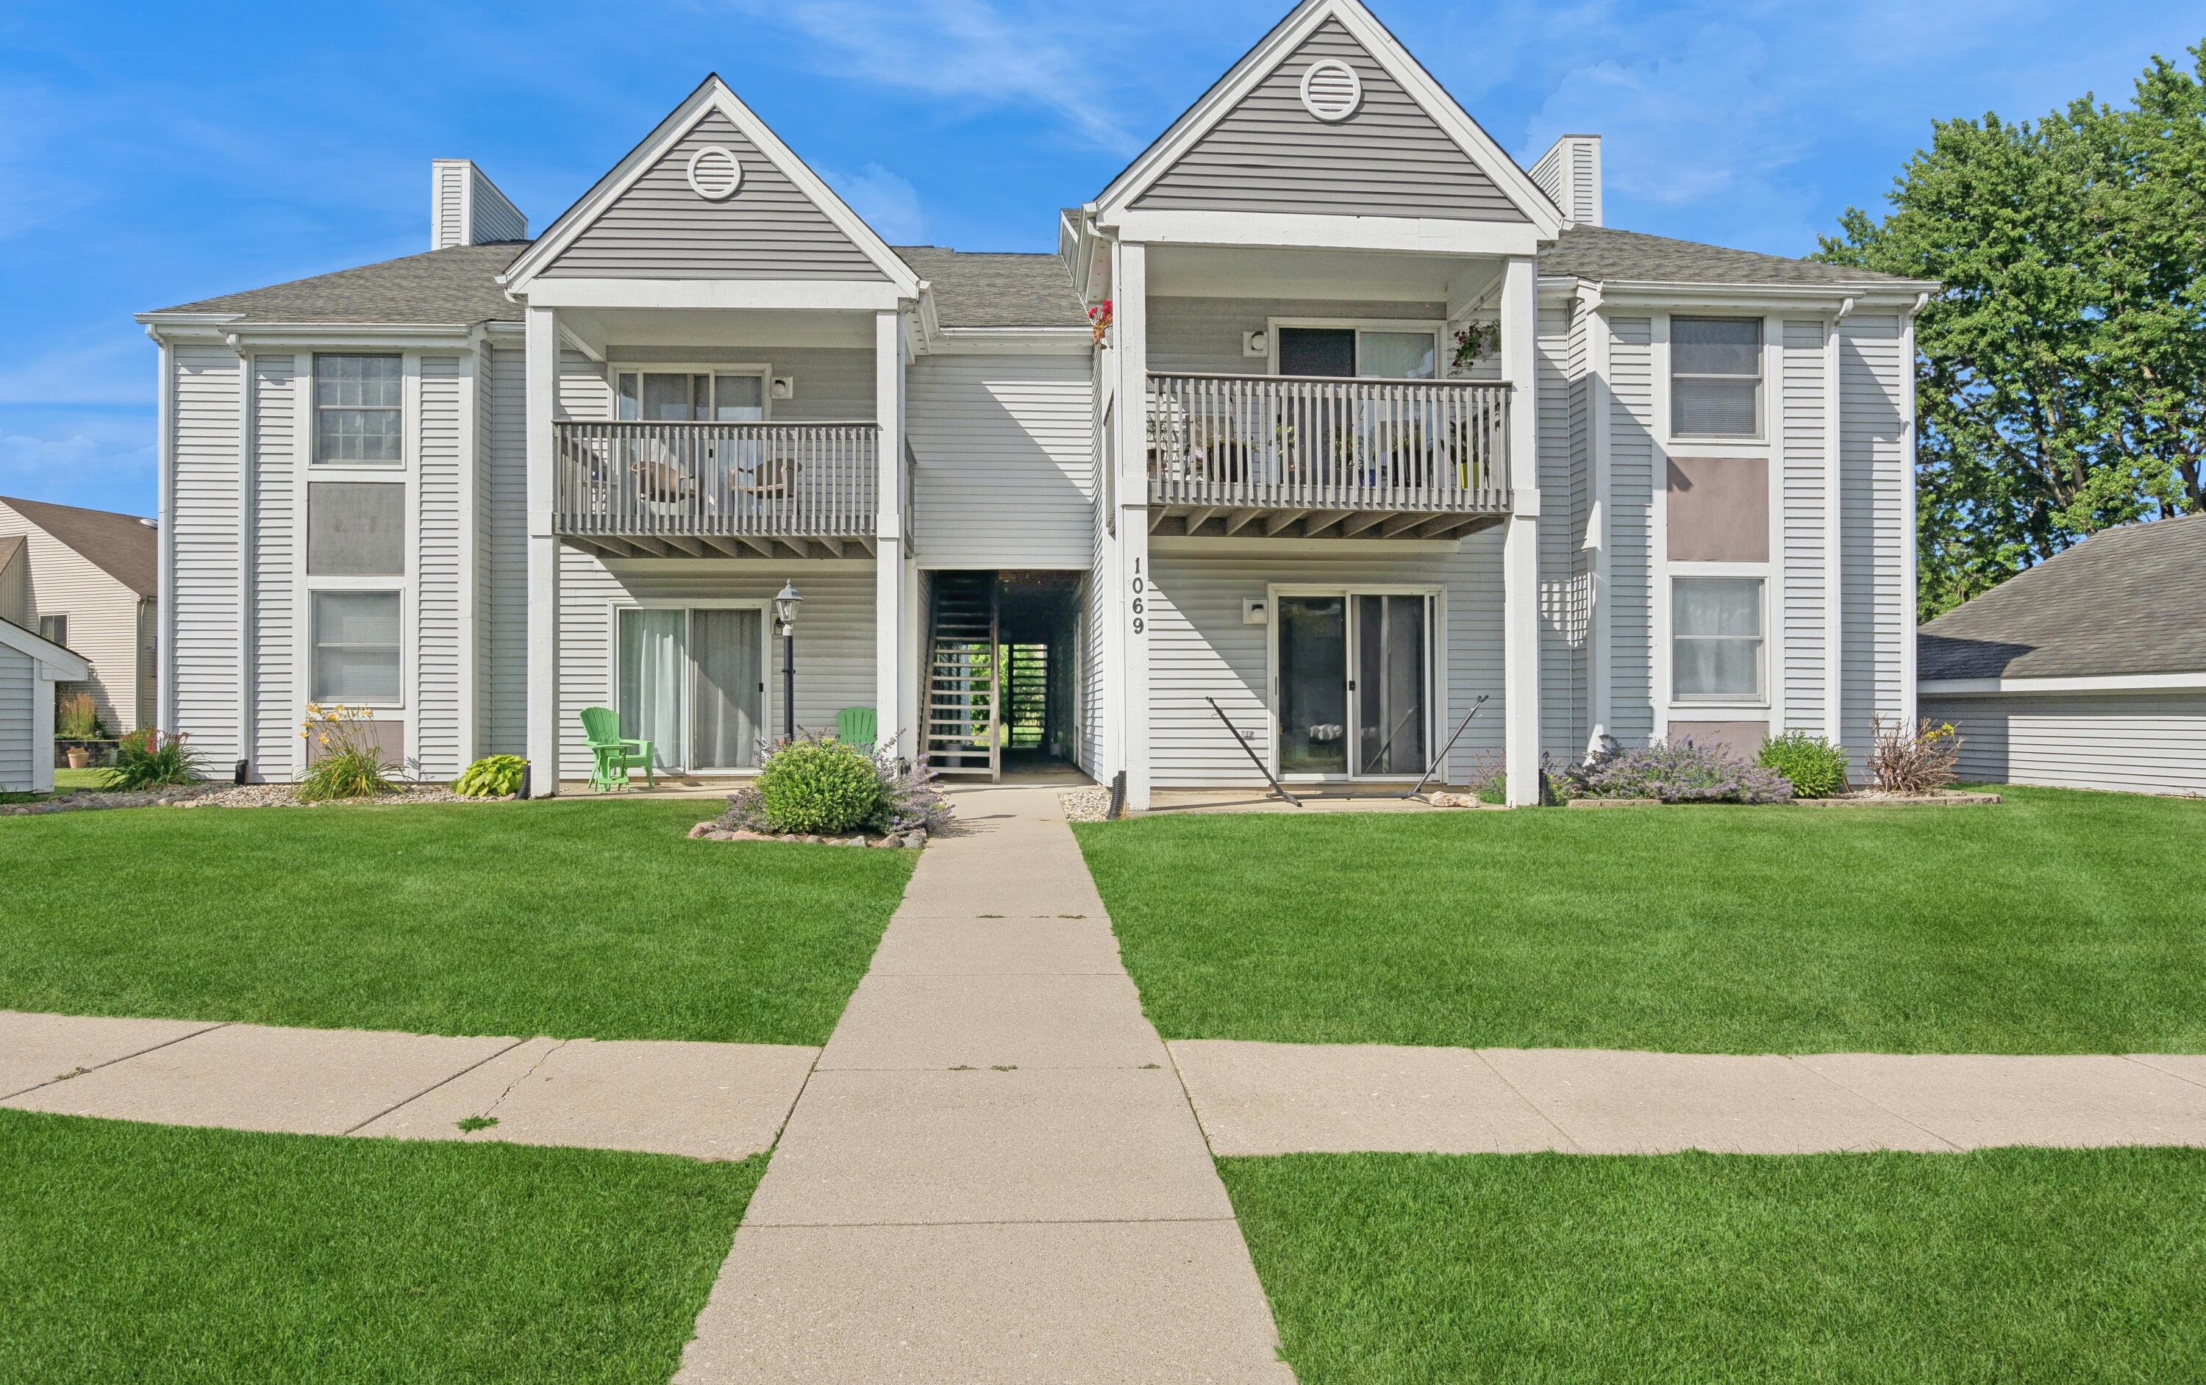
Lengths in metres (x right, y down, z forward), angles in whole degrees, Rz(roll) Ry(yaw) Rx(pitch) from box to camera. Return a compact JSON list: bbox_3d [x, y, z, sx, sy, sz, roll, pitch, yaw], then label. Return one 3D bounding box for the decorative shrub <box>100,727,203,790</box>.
[{"bbox_3d":[-10.687,0.746,12.400,1.050,0.720,0.850,0,0,-3],"label":"decorative shrub"}]

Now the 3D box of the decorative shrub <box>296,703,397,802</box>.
[{"bbox_3d":[-7.999,0.639,11.672,1.015,1.025,0.893,0,0,-2],"label":"decorative shrub"}]

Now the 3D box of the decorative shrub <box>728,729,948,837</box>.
[{"bbox_3d":[-2.233,0.766,9.250,1.850,0.850,1.350,0,0,-3],"label":"decorative shrub"}]

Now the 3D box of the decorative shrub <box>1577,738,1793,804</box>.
[{"bbox_3d":[5.564,0.742,10.550,1.900,0.620,0.950,0,0,-3],"label":"decorative shrub"}]

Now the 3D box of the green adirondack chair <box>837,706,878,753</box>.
[{"bbox_3d":[-2.660,0.592,12.028,0.750,0.880,0.820,0,0,-2],"label":"green adirondack chair"}]

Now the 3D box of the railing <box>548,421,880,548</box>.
[{"bbox_3d":[-3.894,-2.141,11.145,3.299,1.188,0.152,0,0,-2],"label":"railing"}]

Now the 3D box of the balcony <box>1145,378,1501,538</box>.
[{"bbox_3d":[1.974,-2.212,10.687,3.451,1.238,1.807,0,0,-2],"label":"balcony"}]

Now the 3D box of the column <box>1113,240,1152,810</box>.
[{"bbox_3d":[0.303,-1.471,9.800,0.220,5.020,0.220,0,0,-3],"label":"column"}]

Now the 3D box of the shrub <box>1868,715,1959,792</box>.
[{"bbox_3d":[8.442,0.645,11.470,0.944,0.812,0.832,0,0,-2],"label":"shrub"}]

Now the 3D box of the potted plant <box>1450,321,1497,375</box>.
[{"bbox_3d":[3.708,-3.387,10.861,0.548,0.548,0.507,0,0,-2],"label":"potted plant"}]

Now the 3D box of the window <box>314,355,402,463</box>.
[{"bbox_3d":[-8.520,-3.229,12.620,1.030,1.270,0.100,0,0,-3],"label":"window"}]

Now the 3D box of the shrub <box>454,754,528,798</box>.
[{"bbox_3d":[-6.491,0.878,11.700,0.760,0.450,0.700,0,0,-3],"label":"shrub"}]

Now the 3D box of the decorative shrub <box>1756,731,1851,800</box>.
[{"bbox_3d":[6.909,0.704,10.850,0.850,0.660,0.800,0,0,-3],"label":"decorative shrub"}]

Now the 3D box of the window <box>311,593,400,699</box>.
[{"bbox_3d":[-8.485,-0.509,12.525,1.045,1.319,0.122,0,0,-2],"label":"window"}]

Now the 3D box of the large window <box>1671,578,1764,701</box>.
[{"bbox_3d":[6.320,-0.531,11.327,1.035,1.330,0.122,0,0,-2],"label":"large window"}]

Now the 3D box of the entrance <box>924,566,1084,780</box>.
[{"bbox_3d":[-1.242,-0.225,14.219,2.030,2.517,1.522,0,0,-2],"label":"entrance"}]

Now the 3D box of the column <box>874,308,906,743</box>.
[{"bbox_3d":[-2.159,-1.398,11.236,0.244,4.923,0.244,0,0,-2],"label":"column"}]

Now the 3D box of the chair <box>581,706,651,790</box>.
[{"bbox_3d":[-5.401,0.635,12.300,0.780,0.920,0.720,0,0,35],"label":"chair"}]

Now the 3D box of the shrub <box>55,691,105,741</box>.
[{"bbox_3d":[-15.661,0.357,16.900,0.750,0.760,0.650,0,0,-3],"label":"shrub"}]

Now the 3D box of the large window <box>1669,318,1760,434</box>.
[{"bbox_3d":[6.302,-3.223,11.327,1.035,1.330,0.122,0,0,-2],"label":"large window"}]

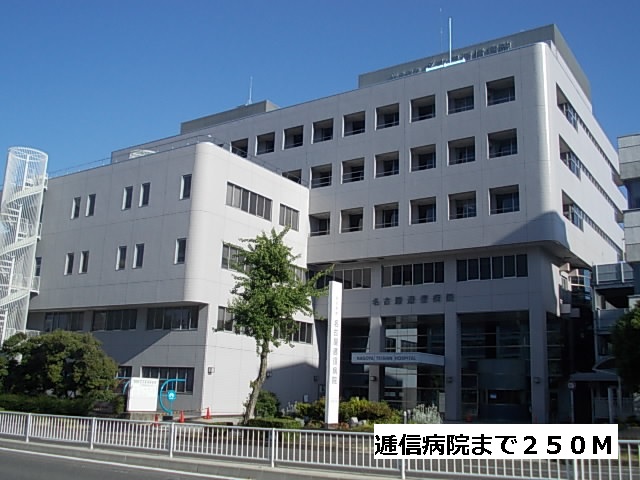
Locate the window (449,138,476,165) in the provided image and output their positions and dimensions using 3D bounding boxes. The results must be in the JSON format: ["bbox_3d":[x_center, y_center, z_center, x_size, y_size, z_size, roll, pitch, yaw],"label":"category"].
[{"bbox_3d":[9.947,-6.132,49.211,1.992,1.764,0.250,-7,-16,33],"label":"window"}]

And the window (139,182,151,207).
[{"bbox_3d":[-12.205,-3.123,49.329,0.854,1.666,0.200,-7,-16,34],"label":"window"}]

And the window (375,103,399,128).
[{"bbox_3d":[5.211,-9.259,53.109,1.950,1.734,0.300,-7,-16,34],"label":"window"}]

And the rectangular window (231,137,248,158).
[{"bbox_3d":[-6.977,-7.798,61.243,1.940,1.734,0.300,-7,-16,34],"label":"rectangular window"}]

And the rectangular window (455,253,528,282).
[{"bbox_3d":[11.447,1.923,46.833,4.897,1.507,0.150,-7,-16,33],"label":"rectangular window"}]

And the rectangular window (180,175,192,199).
[{"bbox_3d":[-8.795,-3.478,46.398,0.929,1.611,0.250,-7,-16,33],"label":"rectangular window"}]

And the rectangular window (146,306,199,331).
[{"bbox_3d":[-9.611,5.171,45.933,4.678,1.503,0.150,-7,-16,33],"label":"rectangular window"}]

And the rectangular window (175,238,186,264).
[{"bbox_3d":[-8.830,0.764,44.892,0.870,1.626,0.200,-7,-16,33],"label":"rectangular window"}]

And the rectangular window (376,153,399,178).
[{"bbox_3d":[5.007,-5.532,51.901,1.966,1.778,0.300,-7,-16,34],"label":"rectangular window"}]

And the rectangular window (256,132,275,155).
[{"bbox_3d":[-4.644,-8.160,59.772,1.992,1.764,0.250,-7,-16,33],"label":"rectangular window"}]

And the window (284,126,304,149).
[{"bbox_3d":[-2.108,-8.382,57.994,1.934,1.734,0.300,-7,-16,34],"label":"window"}]

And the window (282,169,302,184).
[{"bbox_3d":[-2.318,-4.659,57.273,1.992,1.764,0.250,-7,-16,33],"label":"window"}]

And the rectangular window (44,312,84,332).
[{"bbox_3d":[-19.044,6.132,52.527,4.506,1.435,0.200,-7,-16,33],"label":"rectangular window"}]

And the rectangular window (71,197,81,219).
[{"bbox_3d":[-18.106,-2.357,52.449,0.863,1.600,0.250,-7,-16,34],"label":"rectangular window"}]

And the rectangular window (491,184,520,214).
[{"bbox_3d":[12.126,-2.584,46.142,1.966,1.778,0.300,-7,-16,34],"label":"rectangular window"}]

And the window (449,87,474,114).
[{"bbox_3d":[9.976,-9.778,49.484,1.966,1.778,0.300,-7,-16,34],"label":"window"}]

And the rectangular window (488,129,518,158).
[{"bbox_3d":[12.400,-6.427,47.599,1.992,1.764,0.250,-7,-16,33],"label":"rectangular window"}]

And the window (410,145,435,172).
[{"bbox_3d":[7.425,-5.818,50.272,1.966,1.778,0.300,-7,-16,34],"label":"window"}]

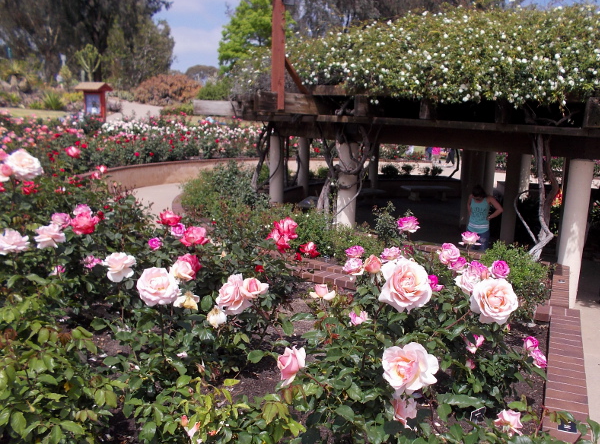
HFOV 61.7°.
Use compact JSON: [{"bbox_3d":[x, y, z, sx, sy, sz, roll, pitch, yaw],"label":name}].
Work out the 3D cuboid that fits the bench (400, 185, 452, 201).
[{"bbox_3d":[4.216,-0.936,16.746,1.550,0.450,0.450,-1,11,-9],"label":"bench"}]

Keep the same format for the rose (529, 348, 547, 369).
[{"bbox_3d":[1.067,0.611,2.250,0.070,0.092,0.080,9,15,35],"label":"rose"}]

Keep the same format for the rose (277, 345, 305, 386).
[{"bbox_3d":[-0.020,0.345,1.200,0.067,0.082,0.065,1,11,-1],"label":"rose"}]

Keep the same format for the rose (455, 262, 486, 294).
[{"bbox_3d":[0.558,0.184,1.650,0.095,0.080,0.085,5,12,19],"label":"rose"}]

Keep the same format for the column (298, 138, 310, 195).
[{"bbox_3d":[0.121,-1.648,15.200,0.310,2.100,0.310,1,12,0],"label":"column"}]

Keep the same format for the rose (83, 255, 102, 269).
[{"bbox_3d":[-0.869,0.169,2.100,0.080,0.060,0.075,1,12,0],"label":"rose"}]

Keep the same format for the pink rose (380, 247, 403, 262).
[{"bbox_3d":[0.421,0.151,2.300,0.100,0.063,0.095,1,12,0],"label":"pink rose"}]

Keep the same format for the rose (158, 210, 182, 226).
[{"bbox_3d":[-0.541,-0.019,2.100,0.096,0.063,0.090,-2,12,-14],"label":"rose"}]

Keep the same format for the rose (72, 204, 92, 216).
[{"bbox_3d":[-0.974,-0.051,2.250,0.090,0.070,0.085,1,12,0],"label":"rose"}]

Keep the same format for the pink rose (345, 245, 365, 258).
[{"bbox_3d":[0.255,0.140,2.350,0.095,0.058,0.090,1,12,0],"label":"pink rose"}]

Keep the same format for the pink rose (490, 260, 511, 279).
[{"bbox_3d":[0.718,0.170,1.800,0.070,0.066,0.065,5,12,22],"label":"pink rose"}]

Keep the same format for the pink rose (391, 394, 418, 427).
[{"bbox_3d":[0.256,0.459,1.230,0.070,0.080,0.070,-4,13,-22],"label":"pink rose"}]

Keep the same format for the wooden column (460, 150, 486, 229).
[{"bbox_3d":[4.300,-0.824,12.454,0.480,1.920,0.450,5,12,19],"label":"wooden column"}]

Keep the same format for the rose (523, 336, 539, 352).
[{"bbox_3d":[0.871,0.459,1.900,0.055,0.052,0.055,6,12,26],"label":"rose"}]

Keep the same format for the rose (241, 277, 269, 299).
[{"bbox_3d":[-0.136,0.198,1.500,0.080,0.055,0.075,0,11,-5],"label":"rose"}]

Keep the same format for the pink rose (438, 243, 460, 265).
[{"bbox_3d":[0.686,0.149,2.300,0.097,0.095,0.080,2,12,6],"label":"pink rose"}]

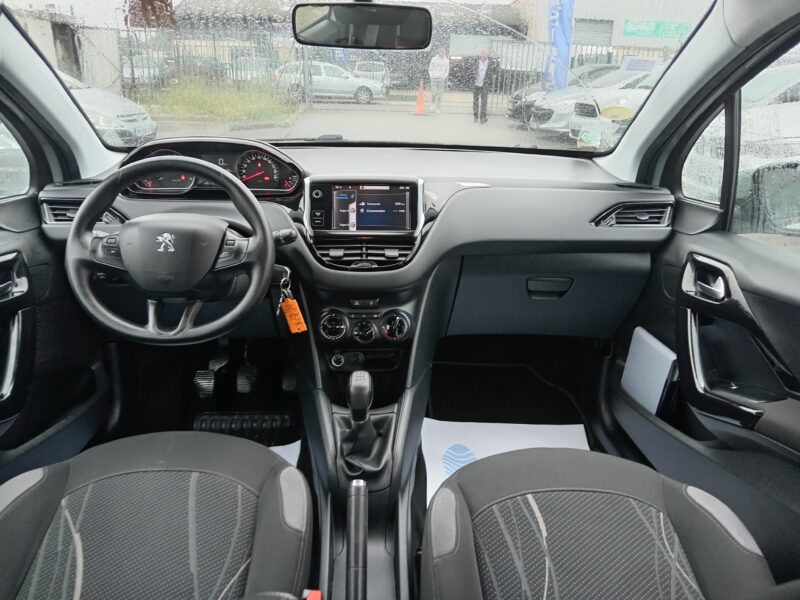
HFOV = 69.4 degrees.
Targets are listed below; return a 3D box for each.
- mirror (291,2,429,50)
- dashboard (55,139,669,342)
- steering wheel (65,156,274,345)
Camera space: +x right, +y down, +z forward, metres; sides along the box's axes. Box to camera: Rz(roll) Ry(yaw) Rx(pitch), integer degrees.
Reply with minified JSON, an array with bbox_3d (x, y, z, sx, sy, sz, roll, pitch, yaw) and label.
[{"bbox_3d":[-0.062,-0.471,0.996,0.240,0.065,0.040,5,26,8],"label":"mirror"},{"bbox_3d":[-0.079,-0.171,1.366,1.390,0.430,0.560,0,22,-3],"label":"dashboard"},{"bbox_3d":[-0.392,-0.085,1.010,0.352,0.328,0.115,0,2,-3],"label":"steering wheel"}]

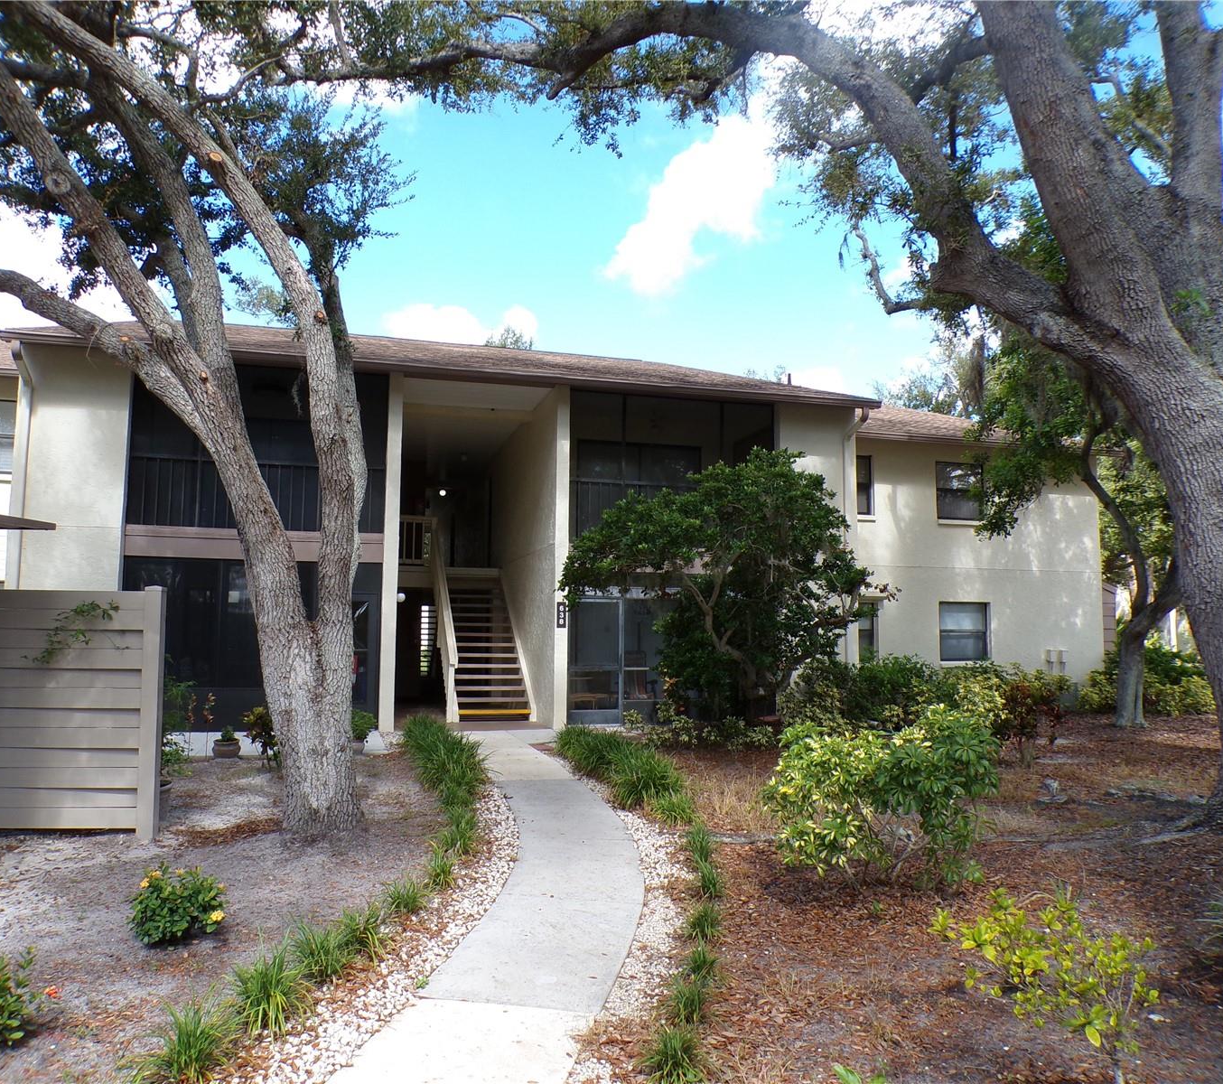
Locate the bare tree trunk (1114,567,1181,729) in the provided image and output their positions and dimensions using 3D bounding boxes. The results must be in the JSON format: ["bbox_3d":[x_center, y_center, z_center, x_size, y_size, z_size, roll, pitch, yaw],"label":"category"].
[{"bbox_3d":[8.971,1.770,16.800,0.950,2.680,0.650,1,-6,-7],"label":"bare tree trunk"}]

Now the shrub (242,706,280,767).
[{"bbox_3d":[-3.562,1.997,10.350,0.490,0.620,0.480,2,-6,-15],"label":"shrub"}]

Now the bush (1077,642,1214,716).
[{"bbox_3d":[10.625,2.718,20.000,2.350,1.430,1.300,1,-6,-7],"label":"bush"}]

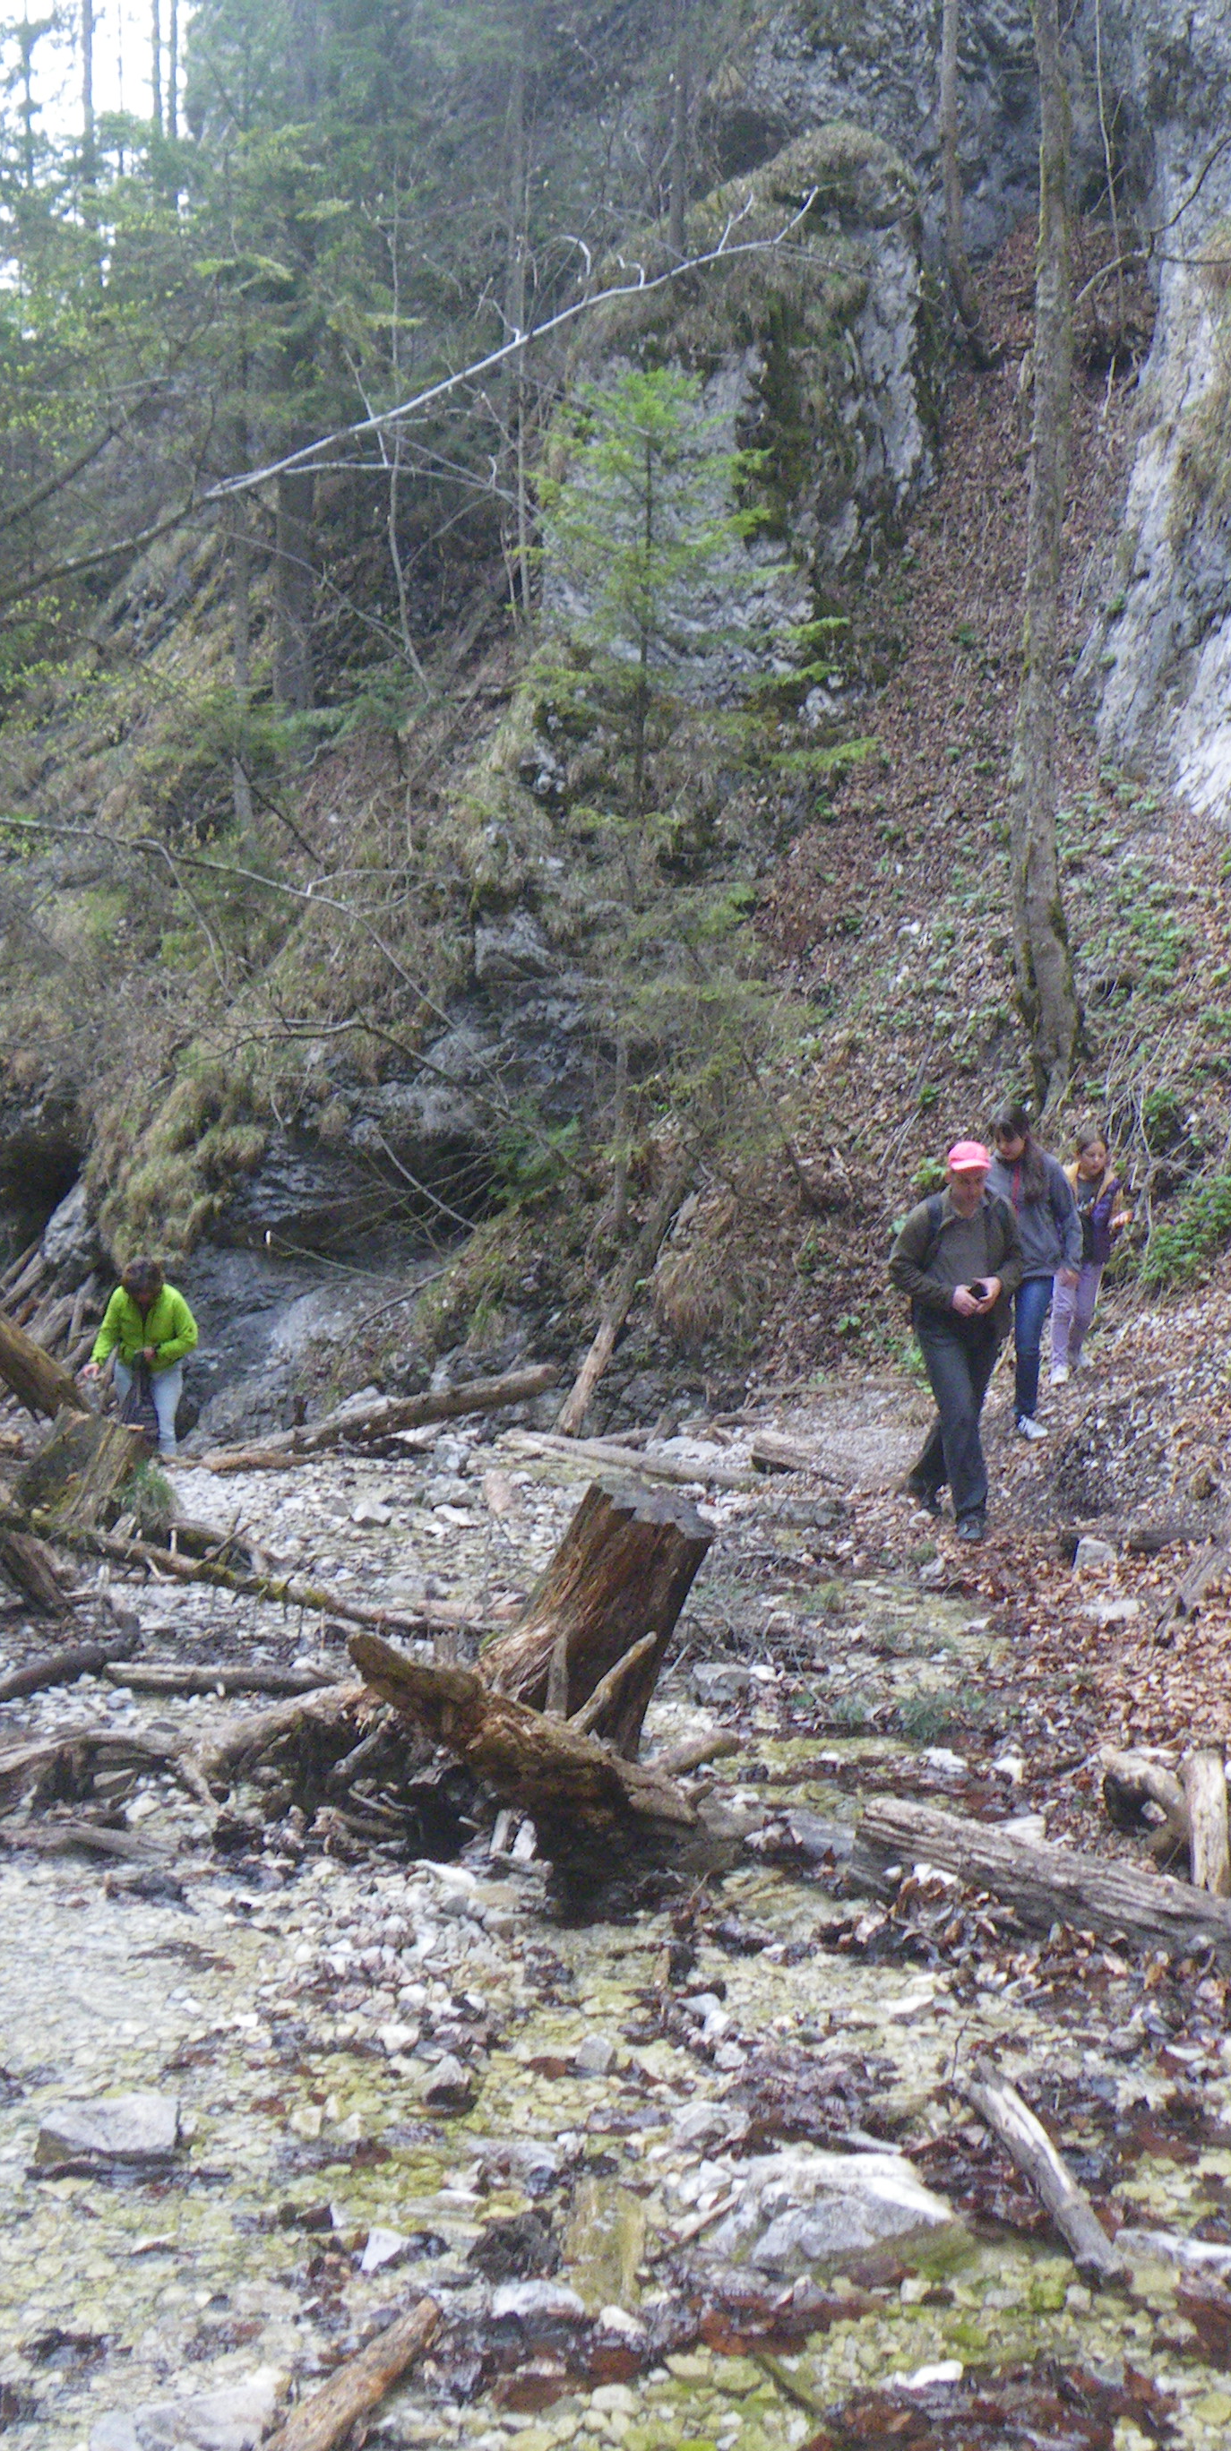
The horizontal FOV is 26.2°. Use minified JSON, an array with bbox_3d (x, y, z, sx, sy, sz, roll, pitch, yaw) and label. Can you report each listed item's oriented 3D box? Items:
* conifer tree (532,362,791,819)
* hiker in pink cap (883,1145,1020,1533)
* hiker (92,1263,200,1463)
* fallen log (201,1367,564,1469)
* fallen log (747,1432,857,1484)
[{"bbox_3d":[0.330,-4.567,19.500,1.900,3.600,1.900,1,-1,0],"label":"conifer tree"},{"bbox_3d":[1.459,0.495,11.400,0.570,1.730,0.500,1,-1,0],"label":"hiker in pink cap"},{"bbox_3d":[-3.118,0.921,17.500,0.660,1.470,0.480,1,-1,-7],"label":"hiker"},{"bbox_3d":[-1.522,1.269,17.300,2.400,0.220,0.240,-11,0,-5],"label":"fallen log"},{"bbox_3d":[1.008,1.273,14.400,0.250,0.220,0.700,2,3,-41],"label":"fallen log"}]

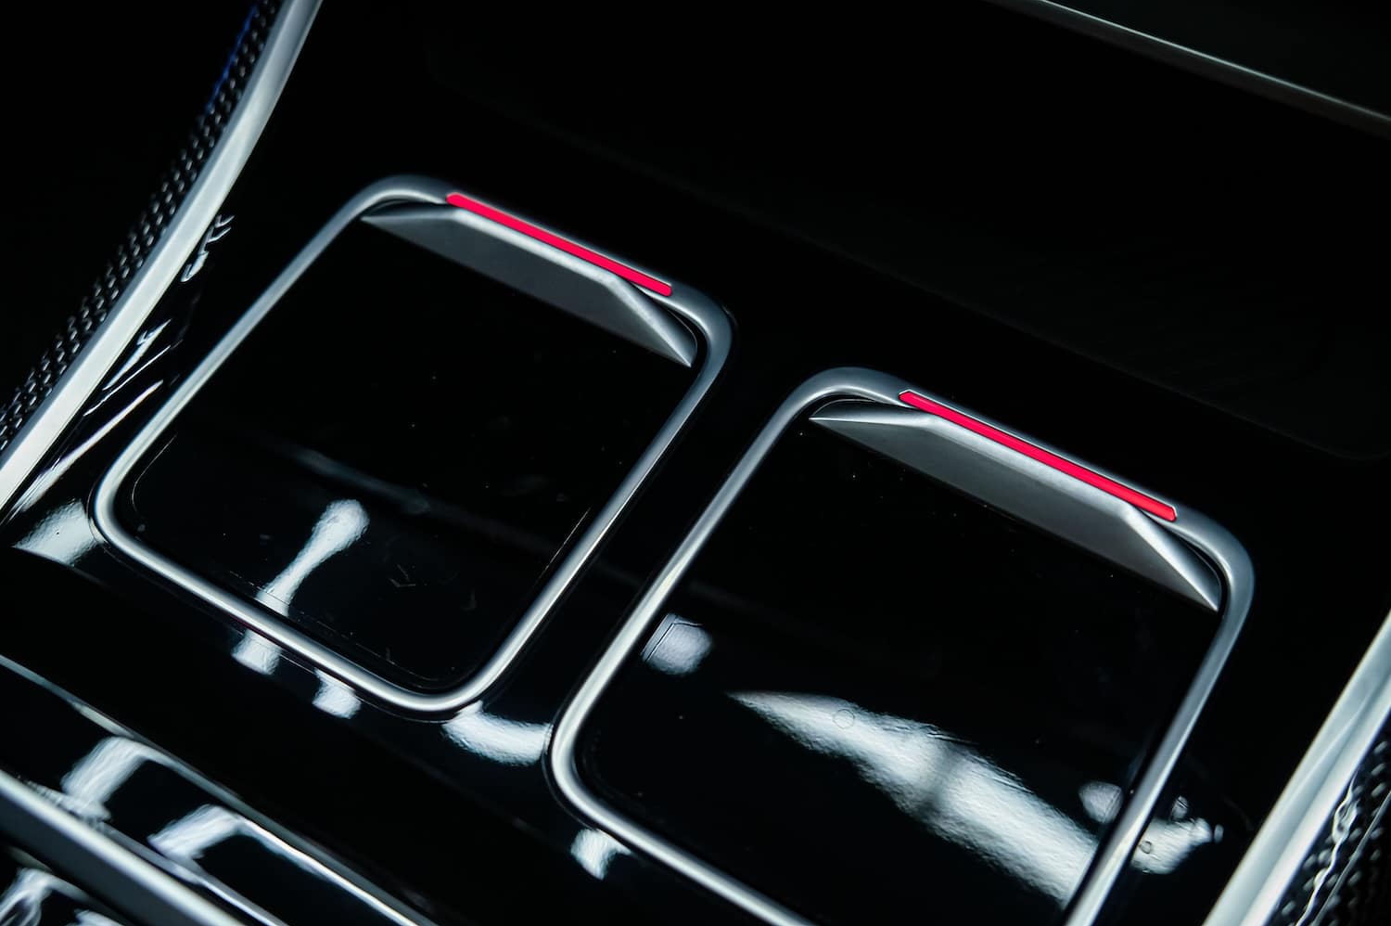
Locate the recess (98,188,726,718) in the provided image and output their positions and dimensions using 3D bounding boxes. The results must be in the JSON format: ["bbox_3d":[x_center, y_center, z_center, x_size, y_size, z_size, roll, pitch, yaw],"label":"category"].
[{"bbox_3d":[-0.054,-0.008,0.324,0.093,0.010,0.103,25,62,19],"label":"recess"}]

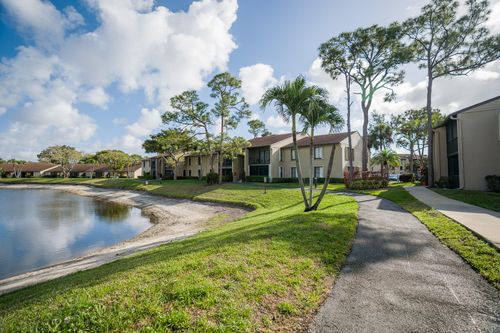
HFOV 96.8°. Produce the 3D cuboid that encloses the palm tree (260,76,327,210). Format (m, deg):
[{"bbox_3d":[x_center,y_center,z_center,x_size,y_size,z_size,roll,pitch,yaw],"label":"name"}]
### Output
[{"bbox_3d":[1.724,-0.911,8.800,2.600,5.300,2.500,0,-2,0],"label":"palm tree"}]

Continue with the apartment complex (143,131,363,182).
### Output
[{"bbox_3d":[-7.200,-0.600,51.500,60.000,7.600,13.000,-2,-3,43],"label":"apartment complex"}]

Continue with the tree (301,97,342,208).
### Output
[{"bbox_3d":[2.833,-0.555,8.800,1.800,4.500,1.800,0,-2,0],"label":"tree"}]

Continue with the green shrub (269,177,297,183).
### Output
[{"bbox_3d":[5.023,2.024,33.300,4.400,0.850,1.000,-2,-3,43],"label":"green shrub"}]

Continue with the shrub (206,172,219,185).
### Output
[{"bbox_3d":[-5.572,1.783,33.000,1.800,1.800,1.700,0,-2,0],"label":"shrub"}]

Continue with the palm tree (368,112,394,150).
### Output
[{"bbox_3d":[17.627,-2.566,30.000,3.400,9.400,3.300,0,-2,0],"label":"palm tree"}]

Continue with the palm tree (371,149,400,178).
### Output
[{"bbox_3d":[13.422,0.050,22.000,2.900,3.600,2.800,0,-2,0],"label":"palm tree"}]

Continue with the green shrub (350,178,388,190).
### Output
[{"bbox_3d":[10.008,1.507,18.600,3.200,1.000,1.600,0,-2,0],"label":"green shrub"}]

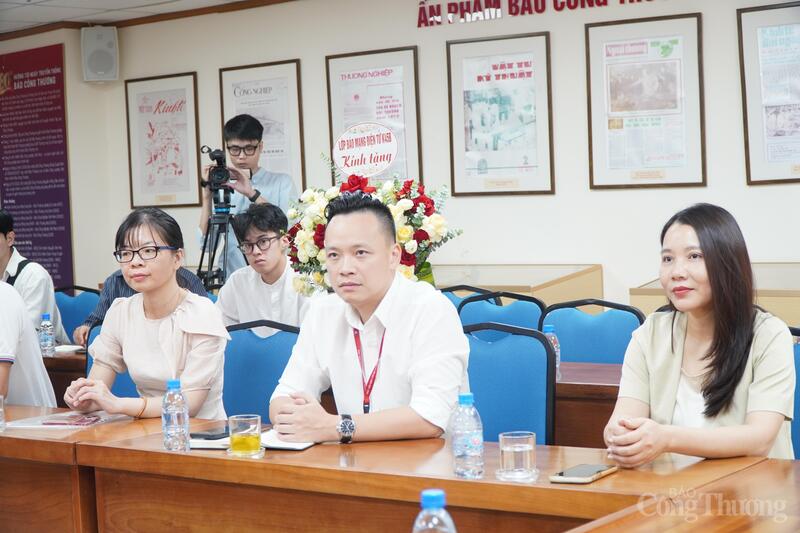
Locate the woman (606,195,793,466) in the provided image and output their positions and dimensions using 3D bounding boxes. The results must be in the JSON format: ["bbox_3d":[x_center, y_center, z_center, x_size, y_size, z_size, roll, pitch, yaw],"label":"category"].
[{"bbox_3d":[0.657,0.495,2.739,0.460,1.250,0.640,0,4,34],"label":"woman"}]

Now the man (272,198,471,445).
[{"bbox_3d":[-0.043,0.475,3.185,0.510,1.300,0.660,-1,3,29],"label":"man"}]

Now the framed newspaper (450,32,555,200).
[{"bbox_3d":[0.472,-0.721,6.392,0.560,0.754,0.030,0,4,33],"label":"framed newspaper"}]

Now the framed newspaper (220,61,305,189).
[{"bbox_3d":[-0.745,-0.712,7.187,0.579,0.748,0.030,0,4,36],"label":"framed newspaper"}]

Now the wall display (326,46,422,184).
[{"bbox_3d":[-0.143,-0.717,6.797,0.560,0.754,0.030,0,4,33],"label":"wall display"}]

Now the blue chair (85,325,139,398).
[{"bbox_3d":[-1.061,0.648,4.385,0.430,0.910,0.550,0,4,35],"label":"blue chair"}]

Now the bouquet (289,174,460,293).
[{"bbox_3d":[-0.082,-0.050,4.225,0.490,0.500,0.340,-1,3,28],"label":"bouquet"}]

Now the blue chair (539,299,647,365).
[{"bbox_3d":[0.513,0.584,4.391,0.430,0.910,0.550,0,4,40],"label":"blue chair"}]

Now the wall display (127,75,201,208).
[{"bbox_3d":[-1.358,-0.711,7.638,0.574,0.748,0.030,0,4,36],"label":"wall display"}]

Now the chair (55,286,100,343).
[{"bbox_3d":[-1.703,0.595,6.308,0.430,0.947,0.570,0,4,34],"label":"chair"}]

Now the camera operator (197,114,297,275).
[{"bbox_3d":[-0.656,0.179,6.019,0.470,1.726,0.440,-2,3,5],"label":"camera operator"}]

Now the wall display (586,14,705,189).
[{"bbox_3d":[1.093,-0.730,5.983,0.560,0.754,0.030,0,4,33],"label":"wall display"}]

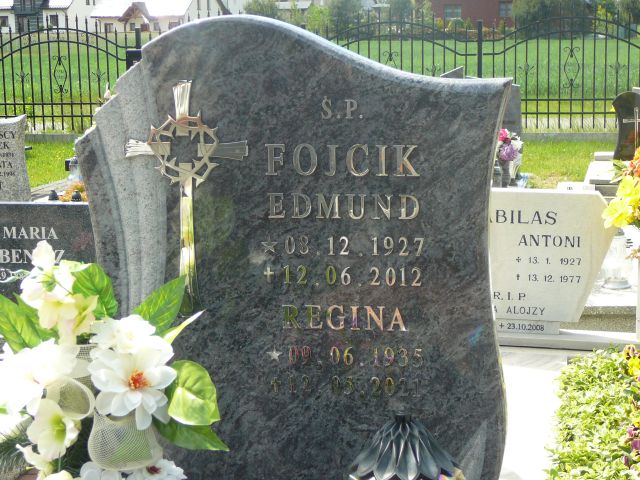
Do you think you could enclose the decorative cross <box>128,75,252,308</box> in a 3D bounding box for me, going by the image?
[{"bbox_3d":[-0.226,-0.071,2.244,0.218,0.400,0.020,1,10,11],"label":"decorative cross"}]

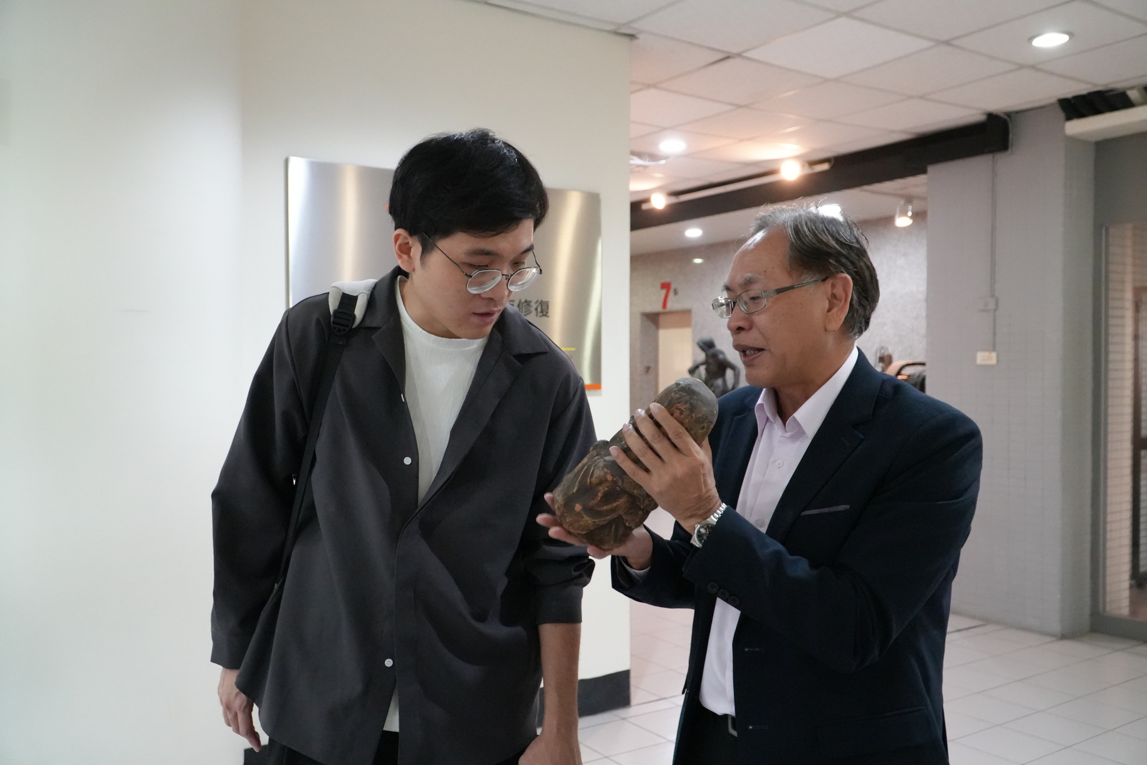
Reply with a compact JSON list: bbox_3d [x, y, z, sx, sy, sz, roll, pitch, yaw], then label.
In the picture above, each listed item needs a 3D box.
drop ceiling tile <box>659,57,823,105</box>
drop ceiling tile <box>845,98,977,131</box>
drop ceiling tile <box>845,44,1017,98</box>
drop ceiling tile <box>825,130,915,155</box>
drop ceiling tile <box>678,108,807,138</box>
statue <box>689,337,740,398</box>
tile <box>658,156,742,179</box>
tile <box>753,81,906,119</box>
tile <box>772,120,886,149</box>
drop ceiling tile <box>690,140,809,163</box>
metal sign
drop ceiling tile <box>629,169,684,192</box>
[{"bbox_3d":[0.790,-1.438,4.554,0.603,0.020,0.603,-1,2,-33],"label":"drop ceiling tile"},{"bbox_3d":[1.802,-1.460,5.209,0.600,0.020,0.600,-1,2,-33],"label":"drop ceiling tile"},{"bbox_3d":[1.625,-1.431,4.375,0.600,0.020,0.600,-1,2,-33],"label":"drop ceiling tile"},{"bbox_3d":[1.803,-1.486,5.928,0.170,0.020,0.600,-1,2,-33],"label":"drop ceiling tile"},{"bbox_3d":[0.968,-1.470,5.386,0.600,0.020,0.600,-1,2,-33],"label":"drop ceiling tile"},{"bbox_3d":[1.487,-0.022,10.076,0.538,0.900,0.500,0,1,8],"label":"statue"},{"bbox_3d":[0.817,-1.518,6.725,0.600,0.020,0.600,-1,2,-33],"label":"tile"},{"bbox_3d":[1.295,-1.447,4.883,0.603,0.020,0.603,-1,2,-33],"label":"tile"},{"bbox_3d":[1.470,-1.468,5.718,0.603,0.020,0.603,-1,2,-33],"label":"tile"},{"bbox_3d":[1.146,-1.499,6.220,0.600,0.020,0.600,-1,2,-33],"label":"drop ceiling tile"},{"bbox_3d":[-0.417,-0.350,3.458,1.229,0.775,0.040,-1,2,-33],"label":"metal sign"},{"bbox_3d":[0.489,-1.538,7.230,0.600,0.020,0.600,-1,2,-33],"label":"drop ceiling tile"}]

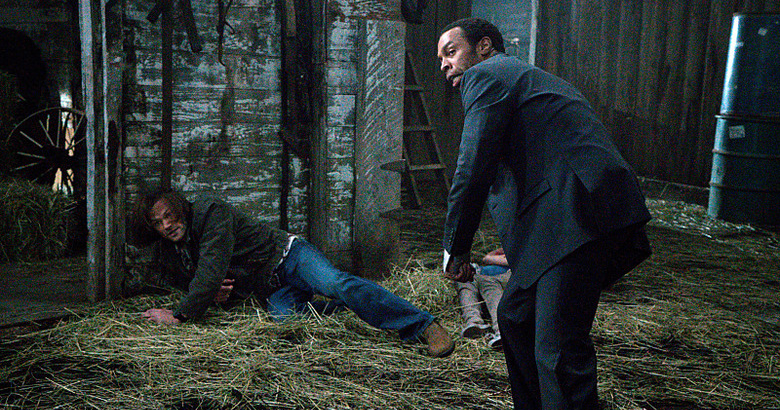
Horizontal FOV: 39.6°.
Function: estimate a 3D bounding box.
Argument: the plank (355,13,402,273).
[{"bbox_3d":[-0.072,-0.352,6.928,0.360,1.650,0.035,-4,9,-35],"label":"plank"}]

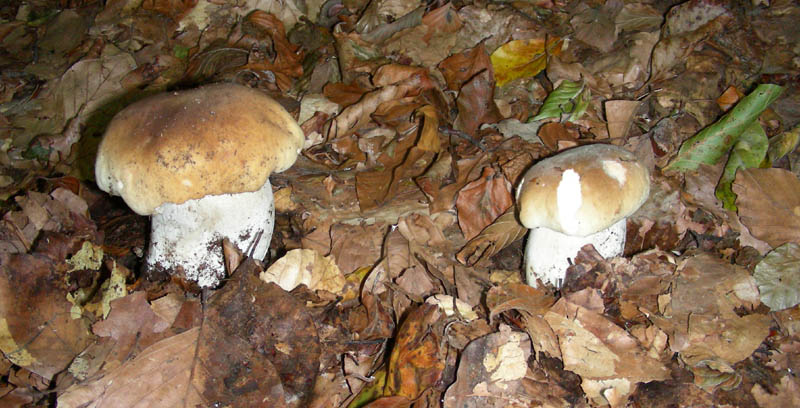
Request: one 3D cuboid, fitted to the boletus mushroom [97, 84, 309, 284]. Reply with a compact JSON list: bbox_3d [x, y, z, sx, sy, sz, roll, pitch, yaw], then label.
[{"bbox_3d":[-0.117,-0.018,0.522,0.120,0.100,0.115,0,39,0],"label":"boletus mushroom"}]

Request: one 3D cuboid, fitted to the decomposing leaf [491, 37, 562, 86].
[{"bbox_3d":[0.111,-0.131,0.769,0.069,0.017,0.041,-22,64,-6],"label":"decomposing leaf"}]

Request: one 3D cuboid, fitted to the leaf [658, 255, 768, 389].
[{"bbox_3d":[0.184,0.064,0.514,0.057,0.020,0.096,24,52,27],"label":"leaf"}]

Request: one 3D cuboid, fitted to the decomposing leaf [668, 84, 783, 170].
[{"bbox_3d":[0.247,-0.056,0.666,0.110,0.020,0.026,-37,67,0],"label":"decomposing leaf"}]

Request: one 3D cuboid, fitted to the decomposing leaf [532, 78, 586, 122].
[{"bbox_3d":[0.116,-0.077,0.647,0.048,0.018,0.028,-34,52,-32],"label":"decomposing leaf"}]

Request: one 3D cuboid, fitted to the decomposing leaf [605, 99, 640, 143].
[{"bbox_3d":[0.160,-0.060,0.632,0.025,0.014,0.046,7,42,8],"label":"decomposing leaf"}]

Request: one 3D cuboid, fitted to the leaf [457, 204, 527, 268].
[{"bbox_3d":[0.061,0.023,0.564,0.051,0.020,0.025,-41,63,-21],"label":"leaf"}]

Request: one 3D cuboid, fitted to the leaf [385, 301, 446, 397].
[{"bbox_3d":[0.009,0.079,0.477,0.030,0.024,0.065,16,44,17],"label":"leaf"}]

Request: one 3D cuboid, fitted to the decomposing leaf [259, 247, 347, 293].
[{"bbox_3d":[-0.060,0.041,0.543,0.052,0.015,0.031,2,58,-2],"label":"decomposing leaf"}]

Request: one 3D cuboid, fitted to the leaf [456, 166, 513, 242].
[{"bbox_3d":[0.054,-0.002,0.596,0.052,0.017,0.032,-41,70,-14],"label":"leaf"}]

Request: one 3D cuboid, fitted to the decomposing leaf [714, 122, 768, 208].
[{"bbox_3d":[0.251,-0.029,0.639,0.033,0.020,0.077,19,69,21],"label":"decomposing leaf"}]

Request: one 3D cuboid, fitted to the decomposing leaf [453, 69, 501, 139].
[{"bbox_3d":[0.060,-0.082,0.715,0.035,0.018,0.056,-11,69,-1],"label":"decomposing leaf"}]

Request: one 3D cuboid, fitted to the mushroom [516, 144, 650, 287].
[{"bbox_3d":[0.107,0.003,0.520,0.075,0.071,0.072,0,39,0],"label":"mushroom"}]

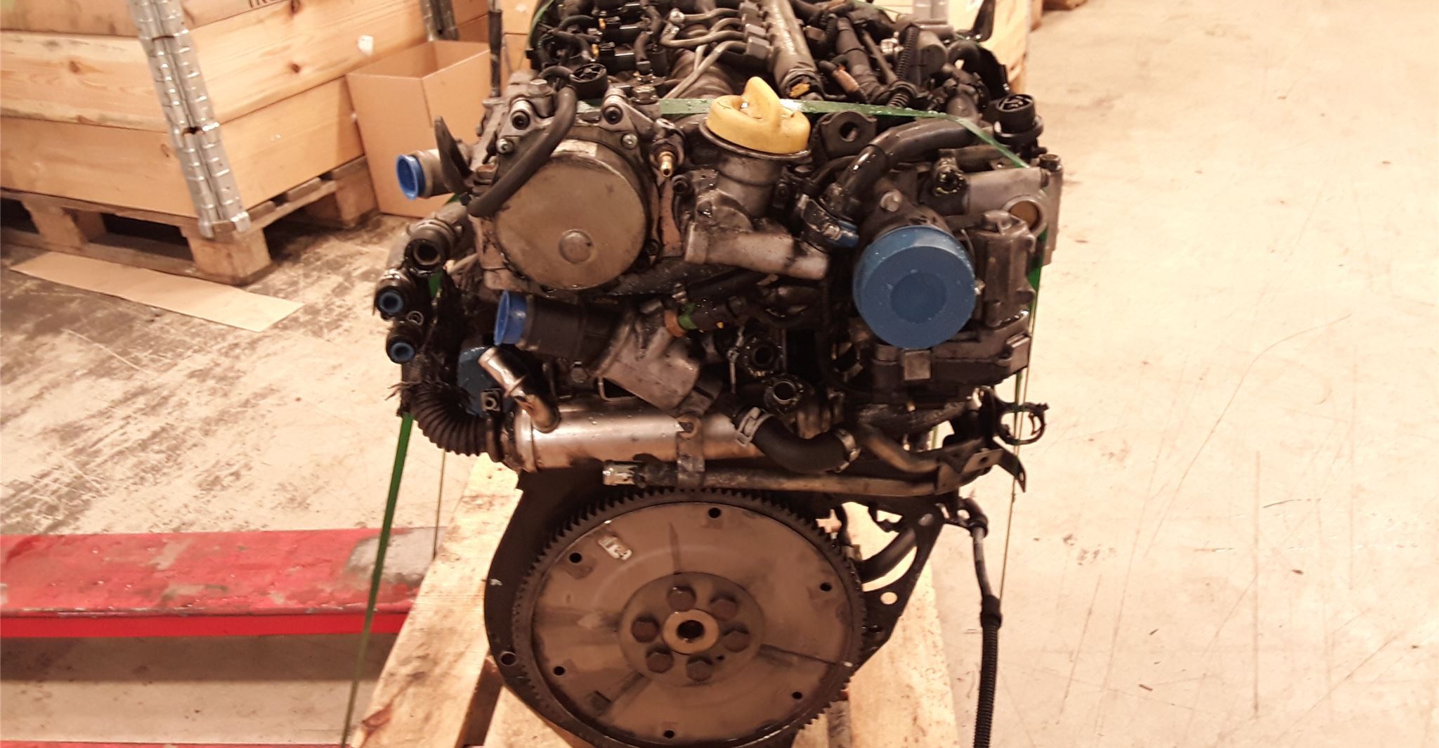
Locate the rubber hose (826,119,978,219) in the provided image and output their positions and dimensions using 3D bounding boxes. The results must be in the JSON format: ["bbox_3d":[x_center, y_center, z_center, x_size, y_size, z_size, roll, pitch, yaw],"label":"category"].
[{"bbox_3d":[0.124,-0.140,0.792,0.100,0.058,0.052,-5,29,0],"label":"rubber hose"}]

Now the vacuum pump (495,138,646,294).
[{"bbox_3d":[-0.100,-0.109,0.800,0.100,0.100,0.054,-5,29,0],"label":"vacuum pump"}]

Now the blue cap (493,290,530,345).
[{"bbox_3d":[-0.147,-0.039,0.823,0.022,0.038,0.038,8,24,-21],"label":"blue cap"}]

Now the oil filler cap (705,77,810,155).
[{"bbox_3d":[0.024,-0.167,0.749,0.066,0.035,0.066,11,28,-6],"label":"oil filler cap"}]

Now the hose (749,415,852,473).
[{"bbox_3d":[0.059,0.050,0.848,0.076,0.040,0.036,-5,29,0],"label":"hose"}]

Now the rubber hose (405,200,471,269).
[{"bbox_3d":[-0.197,-0.097,0.812,0.034,0.035,0.052,3,30,15],"label":"rubber hose"}]

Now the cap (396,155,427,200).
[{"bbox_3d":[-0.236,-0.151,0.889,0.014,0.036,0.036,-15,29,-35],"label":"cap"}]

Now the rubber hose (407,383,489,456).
[{"bbox_3d":[-0.204,0.034,0.873,0.056,0.050,0.042,-5,29,0],"label":"rubber hose"}]

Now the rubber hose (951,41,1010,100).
[{"bbox_3d":[0.210,-0.245,0.938,0.048,0.048,0.042,-5,29,0],"label":"rubber hose"}]

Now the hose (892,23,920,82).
[{"bbox_3d":[0.148,-0.255,0.924,0.012,0.054,0.015,18,-1,-12],"label":"hose"}]

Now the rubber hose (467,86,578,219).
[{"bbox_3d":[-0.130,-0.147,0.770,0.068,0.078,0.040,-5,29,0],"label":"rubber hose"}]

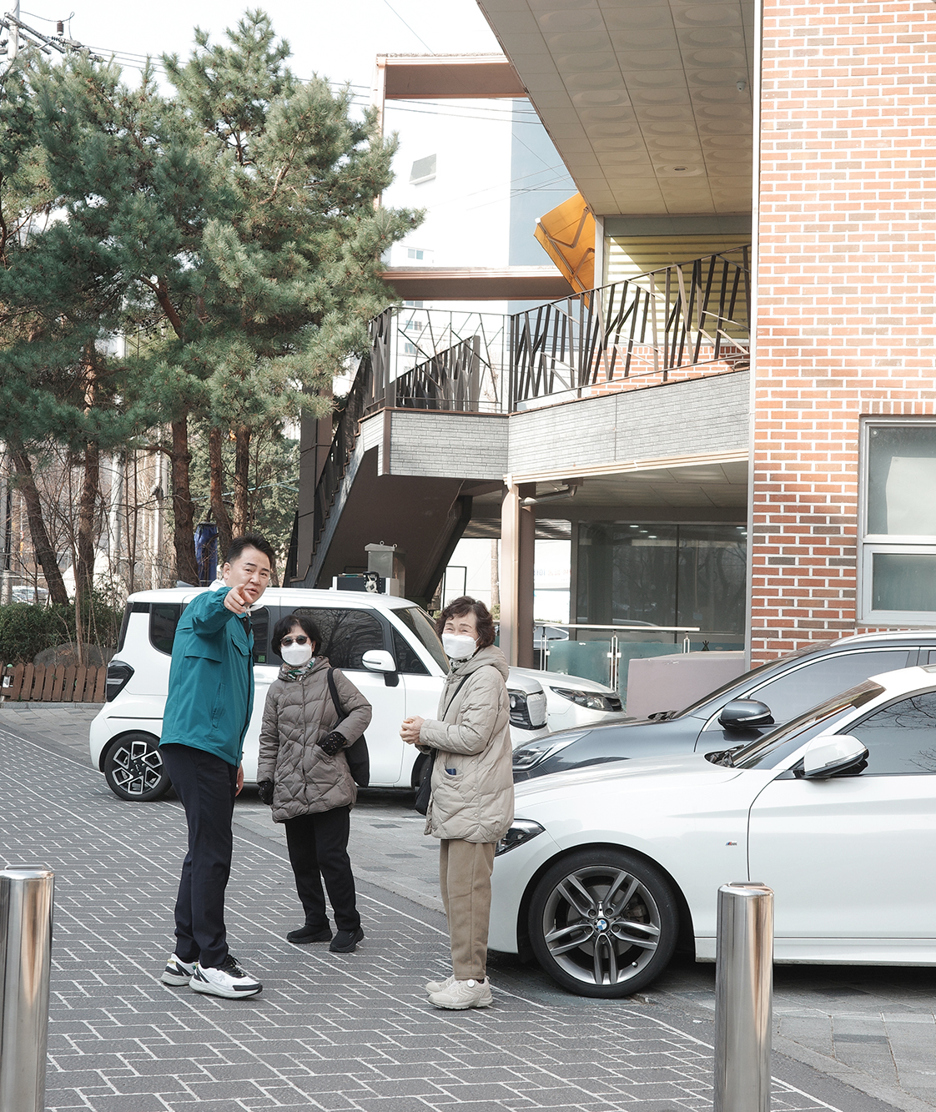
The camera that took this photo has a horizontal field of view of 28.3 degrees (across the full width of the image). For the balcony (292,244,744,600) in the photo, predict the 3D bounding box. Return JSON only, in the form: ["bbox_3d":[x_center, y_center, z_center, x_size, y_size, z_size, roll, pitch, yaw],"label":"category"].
[{"bbox_3d":[0.105,-1.312,21.400,1.600,3.200,8.300,2,-2,-29],"label":"balcony"}]

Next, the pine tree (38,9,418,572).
[{"bbox_3d":[-3.308,-2.672,25.500,5.200,9.600,5.000,1,-2,0],"label":"pine tree"}]

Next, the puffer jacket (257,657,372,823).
[{"bbox_3d":[-0.707,0.847,8.480,0.520,0.730,0.320,1,-2,14],"label":"puffer jacket"}]

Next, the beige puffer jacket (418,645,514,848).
[{"bbox_3d":[0.003,0.745,7.330,0.360,0.770,0.470,2,-2,-25],"label":"beige puffer jacket"}]

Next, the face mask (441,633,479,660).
[{"bbox_3d":[-0.033,0.354,7.250,0.130,0.100,0.080,0,-2,30],"label":"face mask"}]

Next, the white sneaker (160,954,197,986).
[{"bbox_3d":[-1.109,1.678,7.530,0.290,0.130,0.105,1,-2,17],"label":"white sneaker"}]

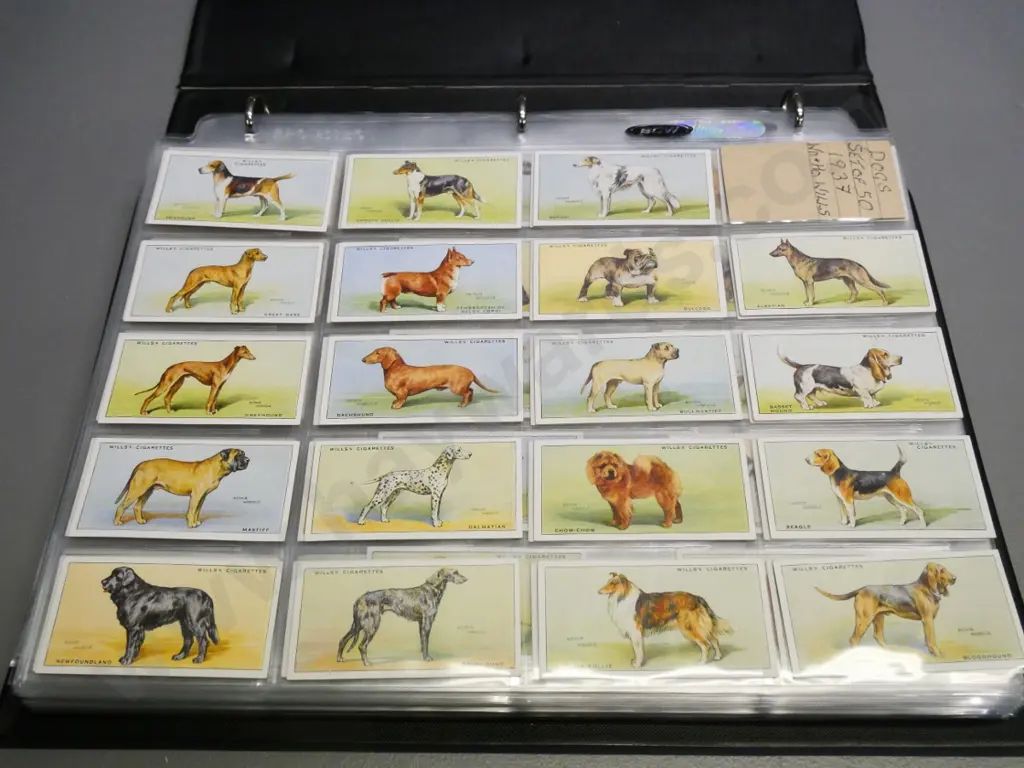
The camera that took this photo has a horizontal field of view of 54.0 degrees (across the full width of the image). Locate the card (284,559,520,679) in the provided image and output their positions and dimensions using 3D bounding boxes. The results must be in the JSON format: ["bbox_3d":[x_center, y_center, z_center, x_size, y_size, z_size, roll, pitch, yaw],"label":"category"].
[{"bbox_3d":[-0.032,0.070,0.299,0.068,0.001,0.036,-1,59,1],"label":"card"}]

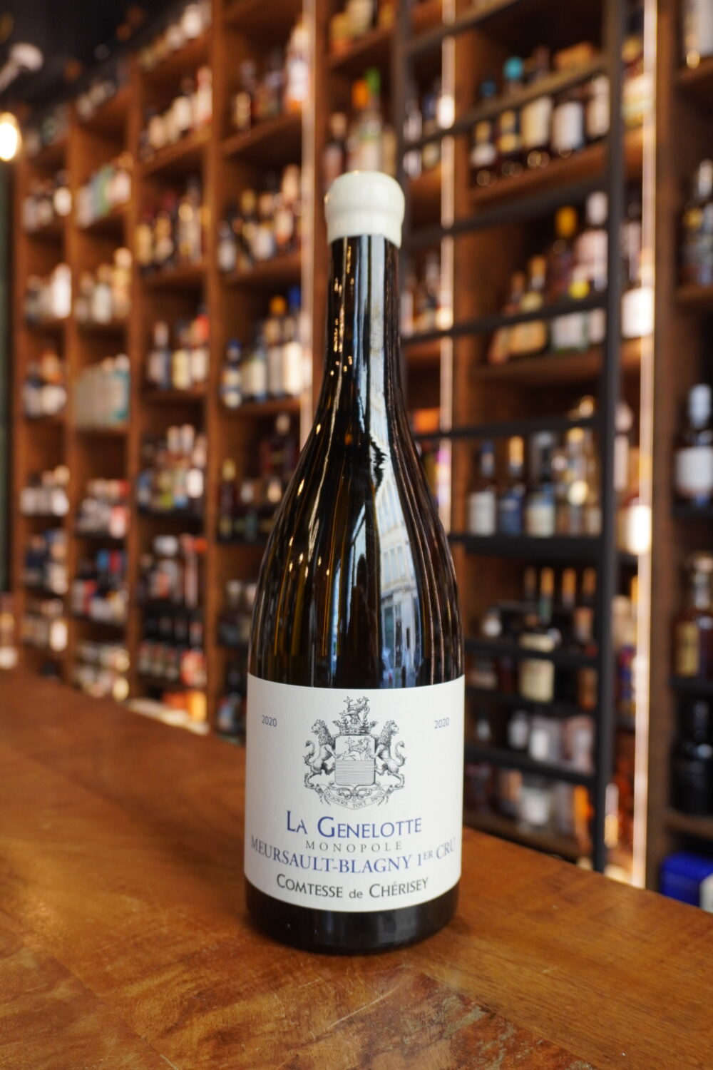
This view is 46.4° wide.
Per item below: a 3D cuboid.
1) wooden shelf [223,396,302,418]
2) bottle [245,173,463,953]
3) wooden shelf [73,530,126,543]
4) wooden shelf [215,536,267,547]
[{"bbox_3d":[-0.223,-0.396,2.683,0.250,0.035,0.426,0,1,-45],"label":"wooden shelf"},{"bbox_3d":[0.001,0.004,0.331,0.086,0.288,0.086,1,0,0],"label":"bottle"},{"bbox_3d":[-0.931,0.007,3.401,0.250,0.040,0.399,0,1,-45],"label":"wooden shelf"},{"bbox_3d":[-0.223,0.021,2.683,0.250,0.035,0.426,0,1,-45],"label":"wooden shelf"}]

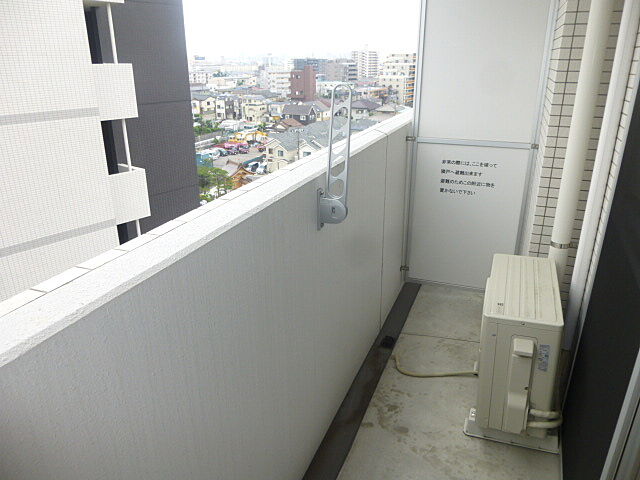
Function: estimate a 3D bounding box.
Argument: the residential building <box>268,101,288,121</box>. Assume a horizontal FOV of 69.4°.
[{"bbox_3d":[-16.606,-53.147,189.317,6.796,7.669,6.796,5,22,16],"label":"residential building"}]

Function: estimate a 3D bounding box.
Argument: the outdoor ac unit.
[{"bbox_3d":[0.938,0.477,2.191,0.320,0.590,0.700,7,23,20],"label":"outdoor ac unit"}]

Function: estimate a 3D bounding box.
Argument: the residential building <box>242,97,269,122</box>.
[{"bbox_3d":[-25.633,-52.173,184.439,7.519,9.749,6.767,5,22,16],"label":"residential building"}]

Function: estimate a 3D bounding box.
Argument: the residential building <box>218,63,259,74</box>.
[{"bbox_3d":[-125.632,-267.195,727.578,55.758,20.098,19.515,3,22,11],"label":"residential building"}]

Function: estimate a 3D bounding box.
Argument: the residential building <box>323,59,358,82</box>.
[{"bbox_3d":[14.730,-121.870,343.644,21.678,22.472,20.646,8,23,23],"label":"residential building"}]

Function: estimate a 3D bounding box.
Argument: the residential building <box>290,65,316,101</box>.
[{"bbox_3d":[-9.161,-89.411,265.682,11.589,19.519,10.430,6,23,19],"label":"residential building"}]

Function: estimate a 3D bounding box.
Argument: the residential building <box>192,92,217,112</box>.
[{"bbox_3d":[-56.364,-65.461,221.310,9.618,8.954,8.656,4,22,14],"label":"residential building"}]

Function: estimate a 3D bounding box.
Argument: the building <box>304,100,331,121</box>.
[{"bbox_3d":[-0.504,-52.026,186.171,8.073,7.231,8.073,6,23,19],"label":"building"}]

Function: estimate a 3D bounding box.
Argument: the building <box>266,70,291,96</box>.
[{"bbox_3d":[-25.552,-99.622,296.949,13.732,16.493,9.613,6,23,19],"label":"building"}]

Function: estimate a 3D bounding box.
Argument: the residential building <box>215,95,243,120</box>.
[{"bbox_3d":[-38.608,-56.369,195.618,8.657,9.965,6.926,4,22,14],"label":"residential building"}]

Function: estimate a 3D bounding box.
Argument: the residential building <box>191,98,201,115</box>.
[{"bbox_3d":[-59.310,-60.151,209.578,6.748,7.692,6.748,4,22,14],"label":"residential building"}]

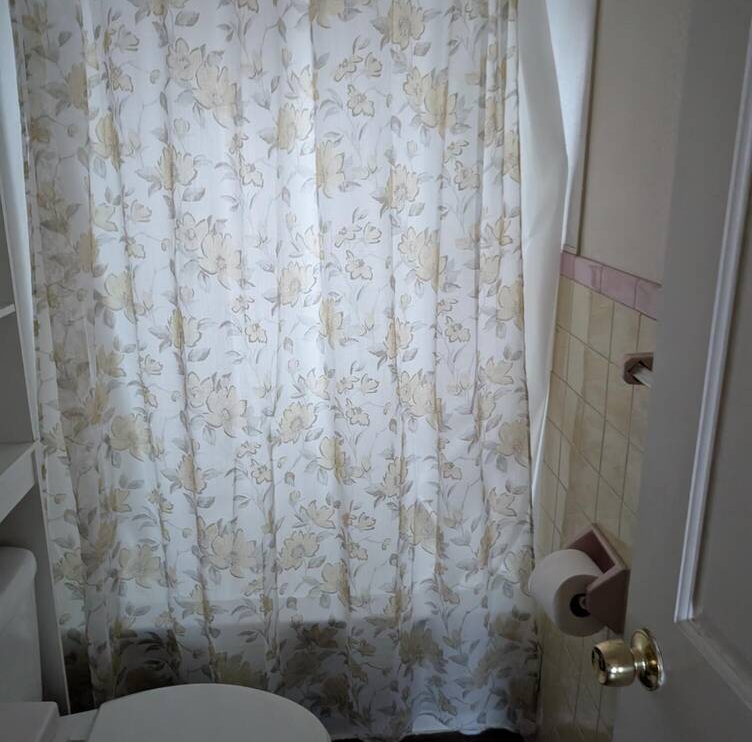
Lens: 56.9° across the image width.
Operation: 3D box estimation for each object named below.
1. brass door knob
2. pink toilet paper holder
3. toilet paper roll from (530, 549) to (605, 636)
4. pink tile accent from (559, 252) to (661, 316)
[{"bbox_3d":[0.286,0.338,0.805,0.062,0.067,0.067,-3,16,-9],"label":"brass door knob"},{"bbox_3d":[0.389,0.379,1.274,0.070,0.126,0.153,-1,16,-3],"label":"pink toilet paper holder"},{"bbox_3d":[0.366,0.408,1.287,0.120,0.120,0.102,-2,14,-6],"label":"toilet paper roll"},{"bbox_3d":[0.411,-0.167,1.274,0.014,0.052,0.500,-1,16,-3],"label":"pink tile accent"}]

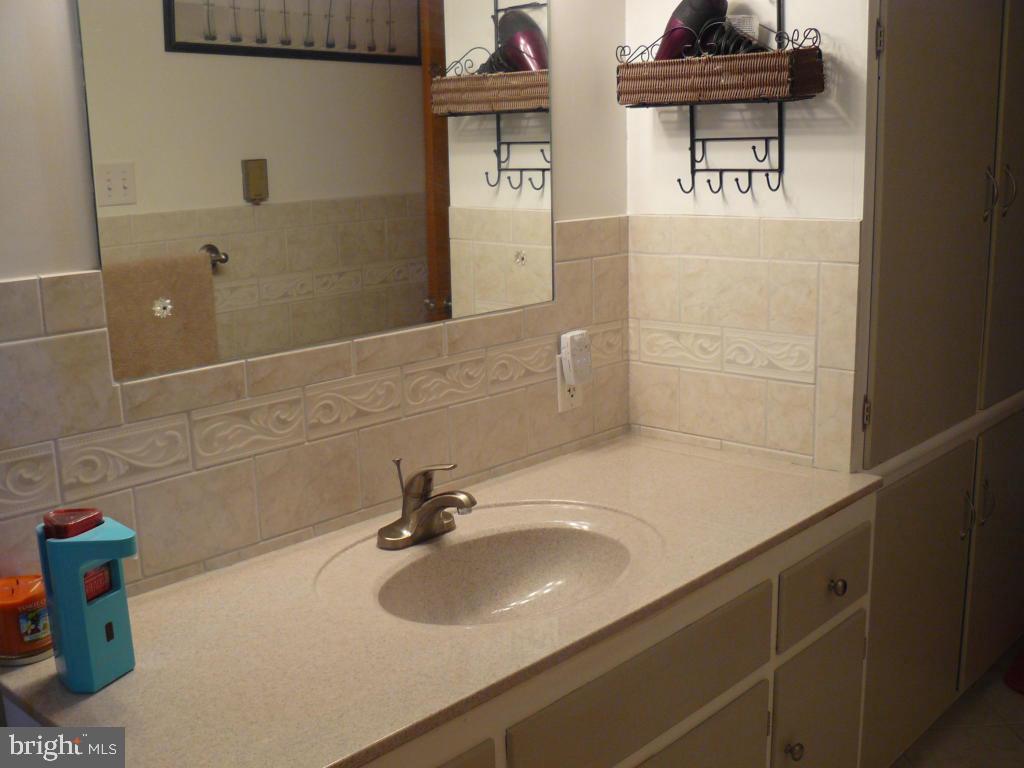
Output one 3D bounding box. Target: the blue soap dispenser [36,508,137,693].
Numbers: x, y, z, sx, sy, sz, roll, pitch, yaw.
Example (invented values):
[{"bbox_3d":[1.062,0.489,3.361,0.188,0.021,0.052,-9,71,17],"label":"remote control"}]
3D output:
[{"bbox_3d":[-0.494,0.256,1.258,0.127,0.197,0.089,3,13,22],"label":"blue soap dispenser"}]

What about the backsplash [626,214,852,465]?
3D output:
[{"bbox_3d":[0.442,-0.093,2.112,0.519,0.464,0.015,9,16,43],"label":"backsplash"}]

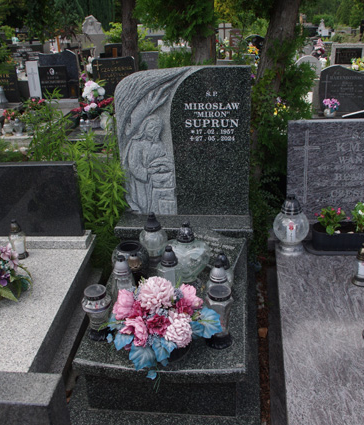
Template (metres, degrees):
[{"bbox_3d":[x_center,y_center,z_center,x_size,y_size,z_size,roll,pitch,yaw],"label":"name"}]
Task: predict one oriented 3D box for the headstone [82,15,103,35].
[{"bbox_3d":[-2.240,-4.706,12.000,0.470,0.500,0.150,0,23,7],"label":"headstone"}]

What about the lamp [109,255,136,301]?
[{"bbox_3d":[-0.266,0.297,2.147,0.109,0.234,0.109,0,27,9],"label":"lamp"}]

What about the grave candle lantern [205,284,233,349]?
[{"bbox_3d":[0.150,0.409,1.884,0.116,0.246,0.116,0,27,9],"label":"grave candle lantern"}]

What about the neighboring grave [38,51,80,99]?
[{"bbox_3d":[-1.985,-2.224,7.756,0.630,0.730,0.120,0,23,7],"label":"neighboring grave"}]

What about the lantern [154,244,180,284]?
[{"bbox_3d":[-0.072,0.273,2.166,0.100,0.265,0.100,0,23,7],"label":"lantern"}]

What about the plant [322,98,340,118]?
[{"bbox_3d":[1.778,-1.249,5.715,0.200,0.205,0.190,0,23,7],"label":"plant"}]

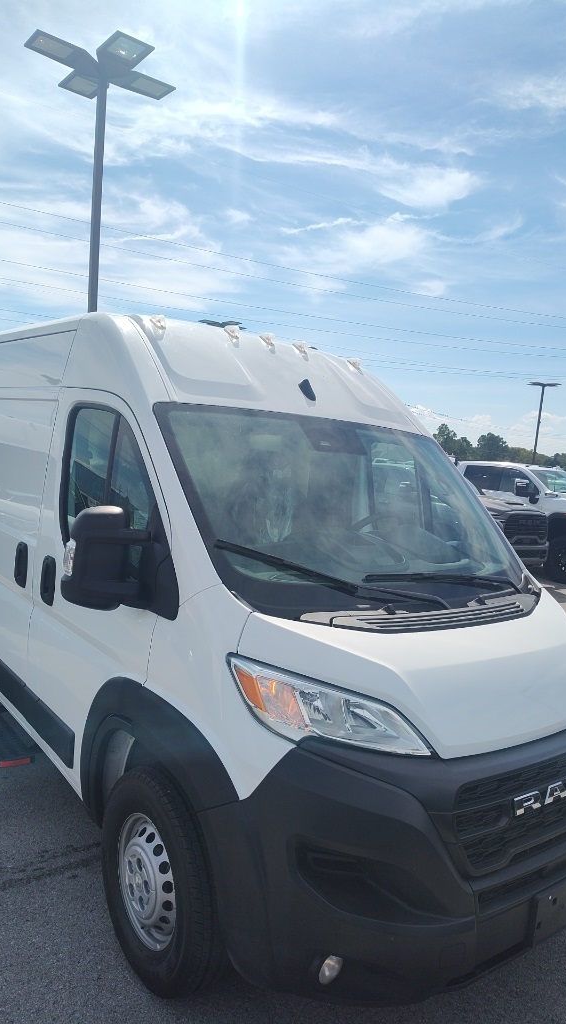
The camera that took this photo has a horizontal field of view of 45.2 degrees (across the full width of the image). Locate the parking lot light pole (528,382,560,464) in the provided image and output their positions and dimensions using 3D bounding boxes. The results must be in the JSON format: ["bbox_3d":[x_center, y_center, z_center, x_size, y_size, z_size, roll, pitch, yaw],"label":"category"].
[{"bbox_3d":[16.448,-4.481,44.273,2.200,7.700,2.200,1,7,-36],"label":"parking lot light pole"}]

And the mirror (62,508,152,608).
[{"bbox_3d":[-0.653,0.175,2.542,0.340,0.400,0.220,1,7,-39],"label":"mirror"}]

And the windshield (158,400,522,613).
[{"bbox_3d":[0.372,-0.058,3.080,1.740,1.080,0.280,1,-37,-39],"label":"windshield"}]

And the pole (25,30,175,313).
[{"bbox_3d":[-3.119,-3.159,10.885,2.200,7.700,2.200,1,7,-36],"label":"pole"}]

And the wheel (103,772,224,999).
[{"bbox_3d":[-0.423,1.368,2.583,0.235,0.735,0.735,1,7,-39],"label":"wheel"}]

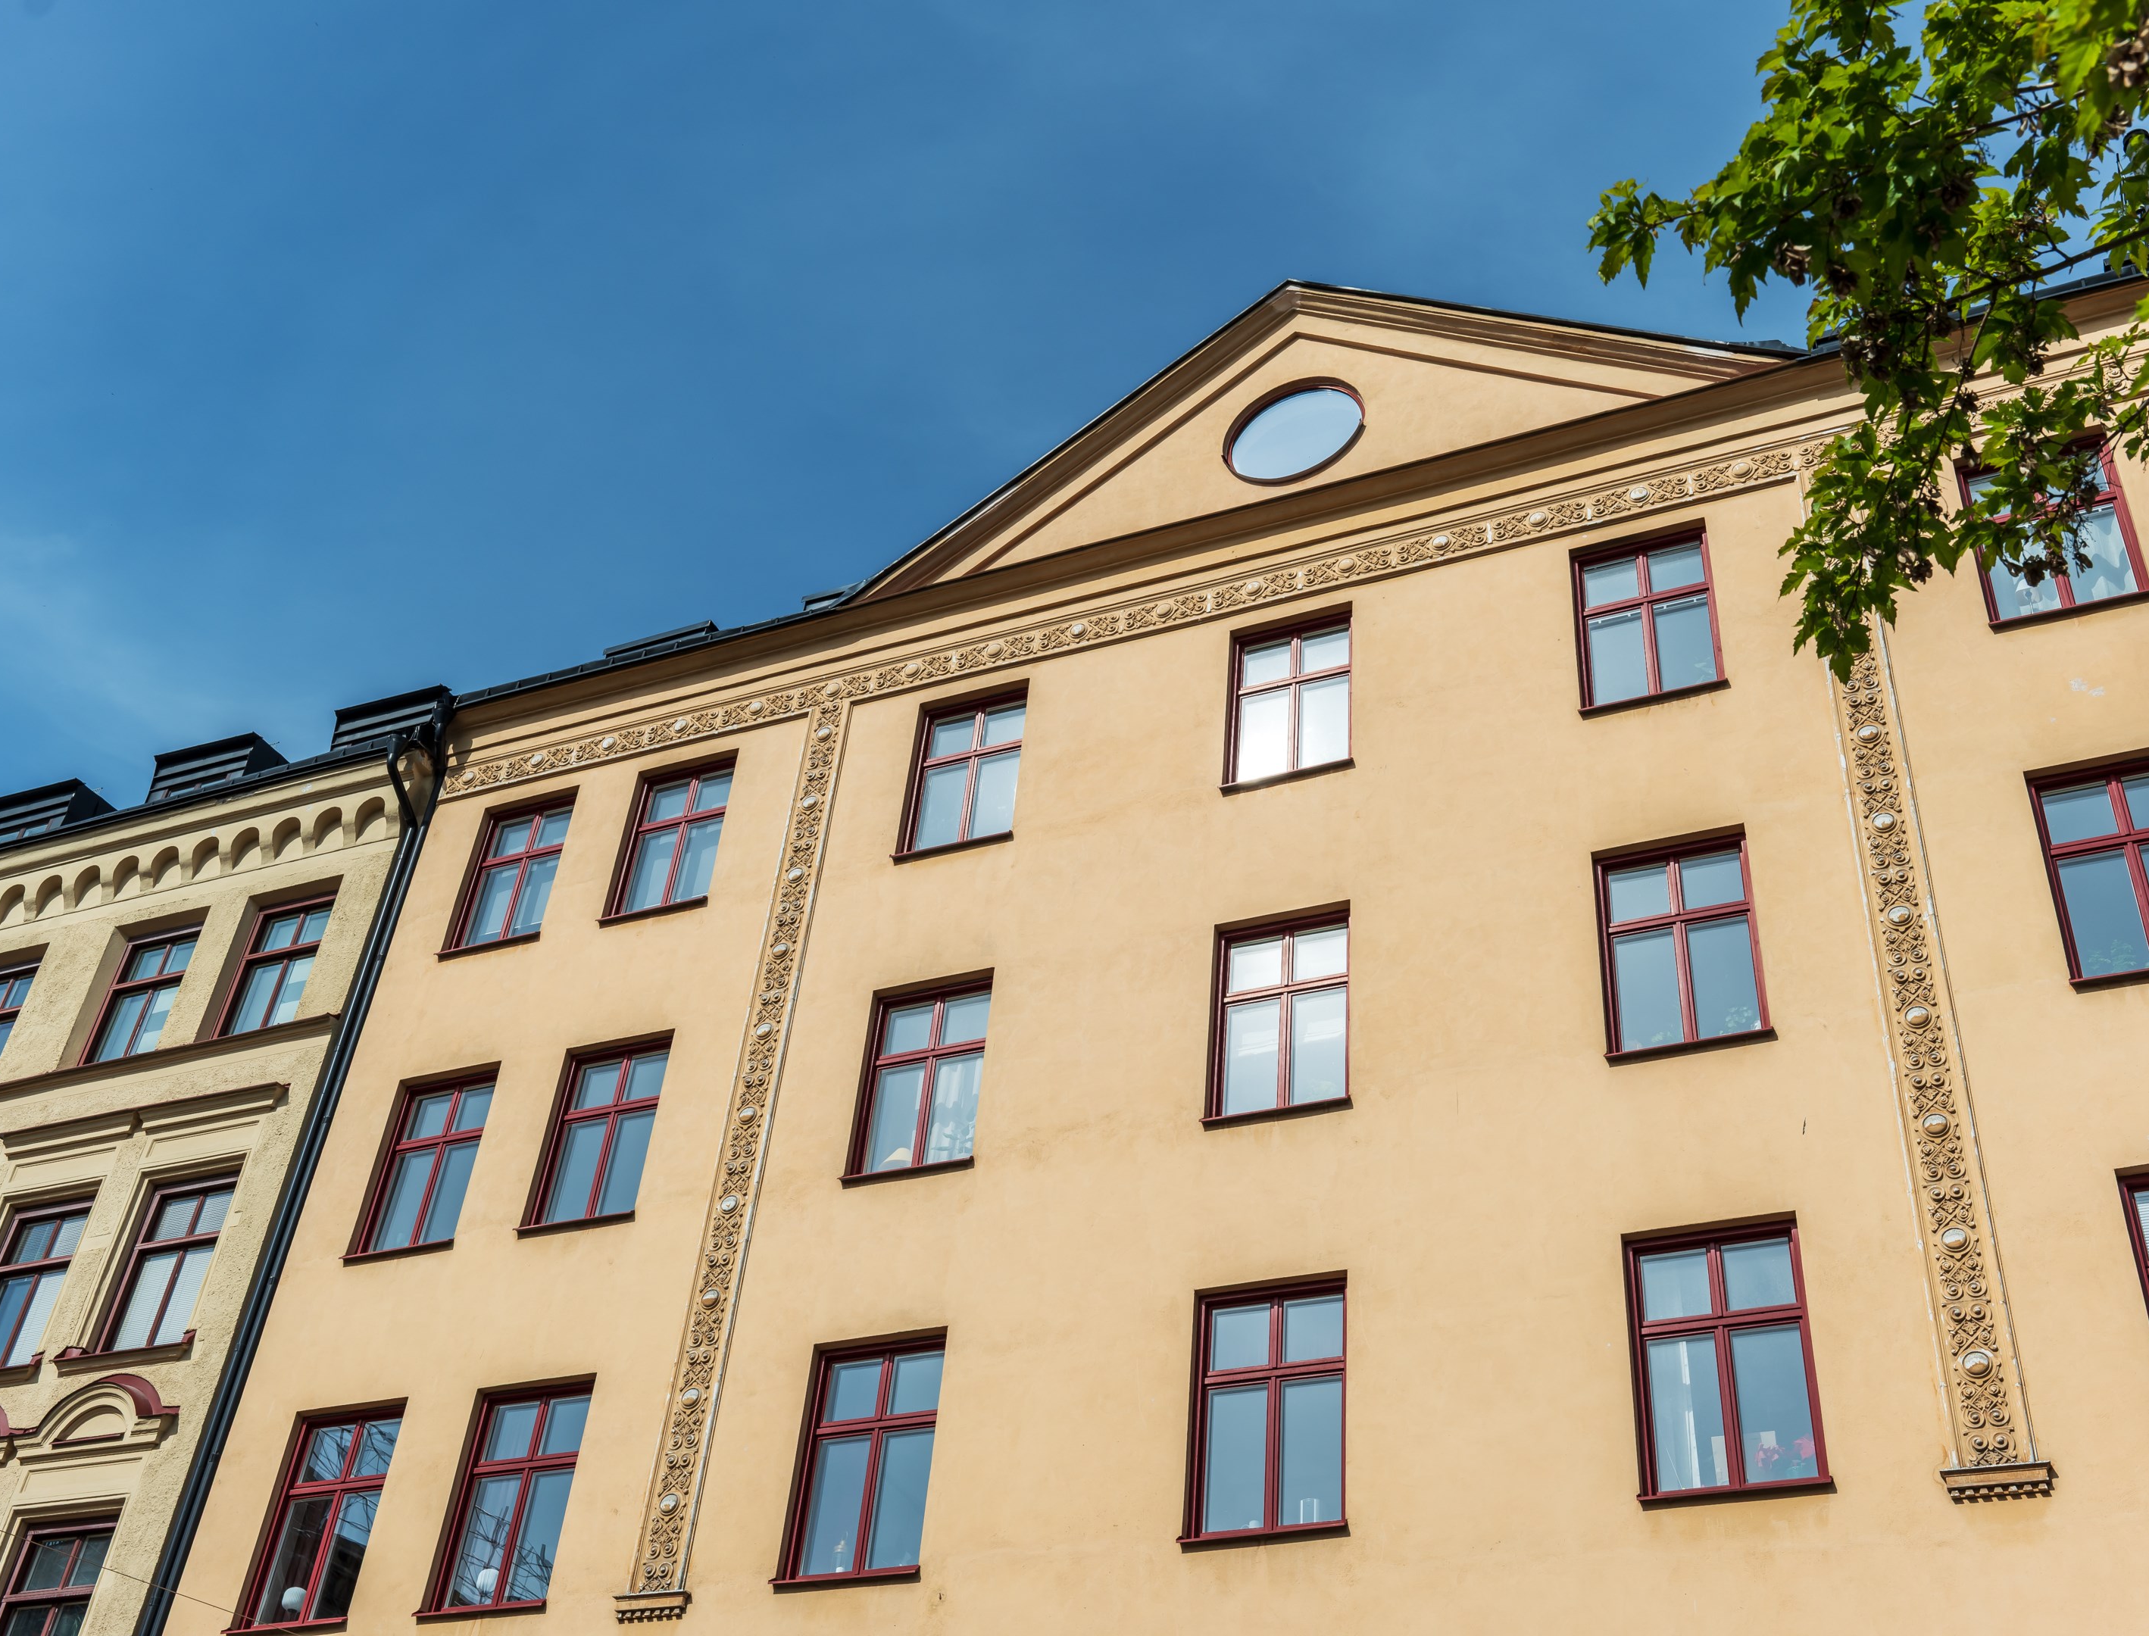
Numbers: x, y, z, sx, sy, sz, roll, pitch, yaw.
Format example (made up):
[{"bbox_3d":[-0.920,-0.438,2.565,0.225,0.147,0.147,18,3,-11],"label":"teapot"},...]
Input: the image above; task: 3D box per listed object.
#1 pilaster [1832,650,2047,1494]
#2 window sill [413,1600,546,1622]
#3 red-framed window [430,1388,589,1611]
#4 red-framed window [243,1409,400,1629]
[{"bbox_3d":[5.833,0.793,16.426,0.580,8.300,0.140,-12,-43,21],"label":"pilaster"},{"bbox_3d":[-4.547,6.087,17.825,1.220,0.070,0.150,-12,-43,21],"label":"window sill"},{"bbox_3d":[-4.434,5.405,18.496,1.160,1.880,0.140,-12,-43,21],"label":"red-framed window"},{"bbox_3d":[-6.157,5.774,19.162,1.160,1.880,0.140,-12,-43,21],"label":"red-framed window"}]

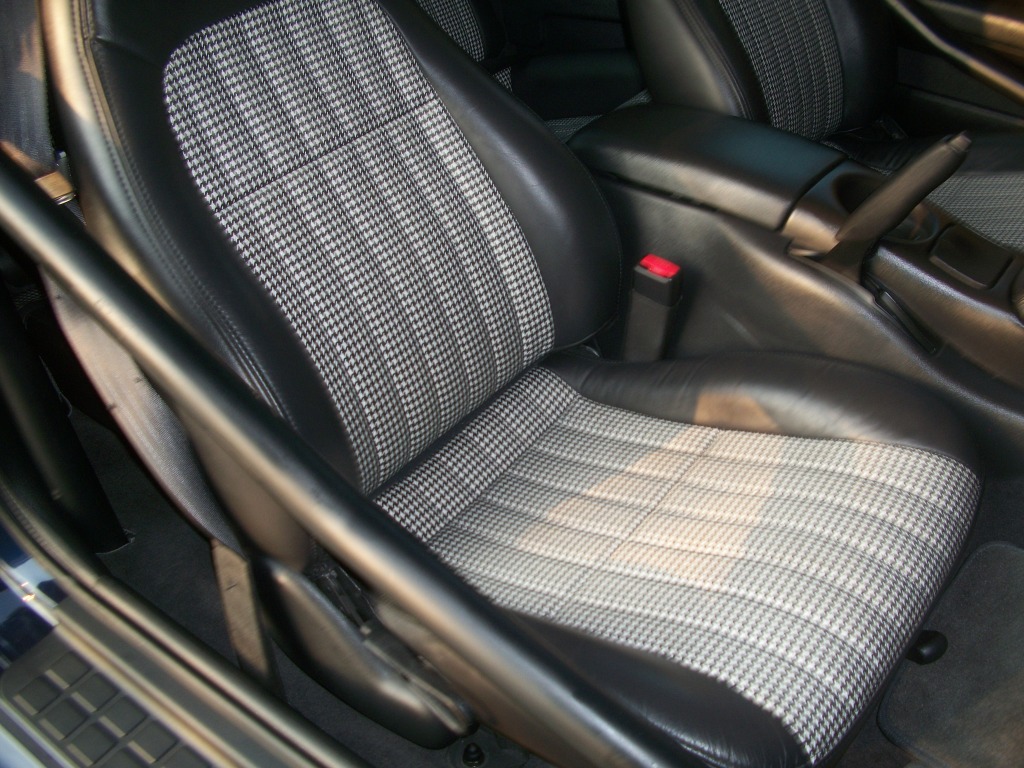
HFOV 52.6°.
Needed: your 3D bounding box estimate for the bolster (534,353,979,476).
[{"bbox_3d":[0.277,0.031,1.155,0.470,0.120,0.140,15,40,25],"label":"bolster"}]

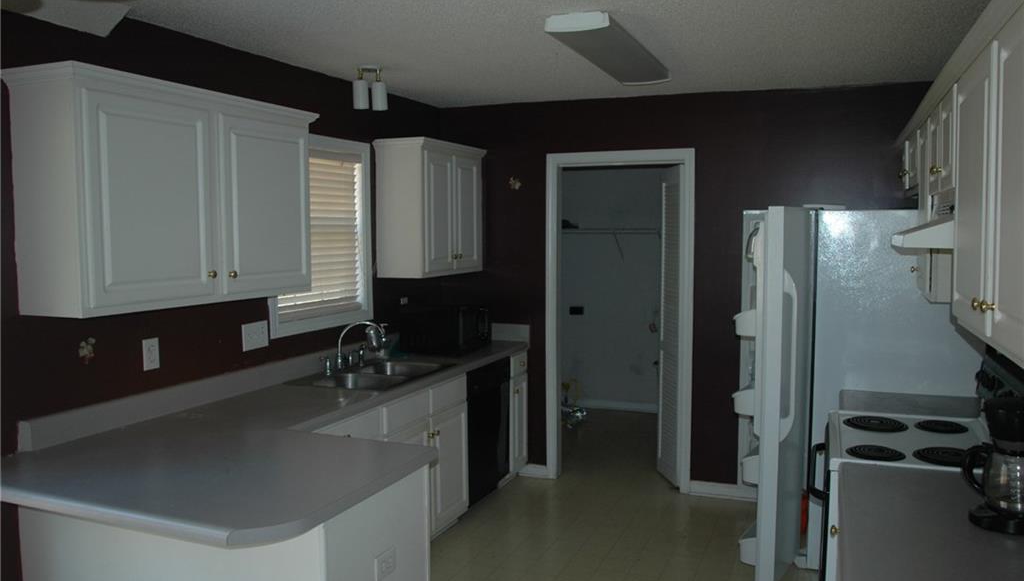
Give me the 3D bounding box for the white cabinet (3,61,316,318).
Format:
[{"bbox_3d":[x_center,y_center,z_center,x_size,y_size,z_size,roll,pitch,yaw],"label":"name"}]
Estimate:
[{"bbox_3d":[-1.257,-0.353,2.991,0.338,0.797,1.217,2,5,23],"label":"white cabinet"}]

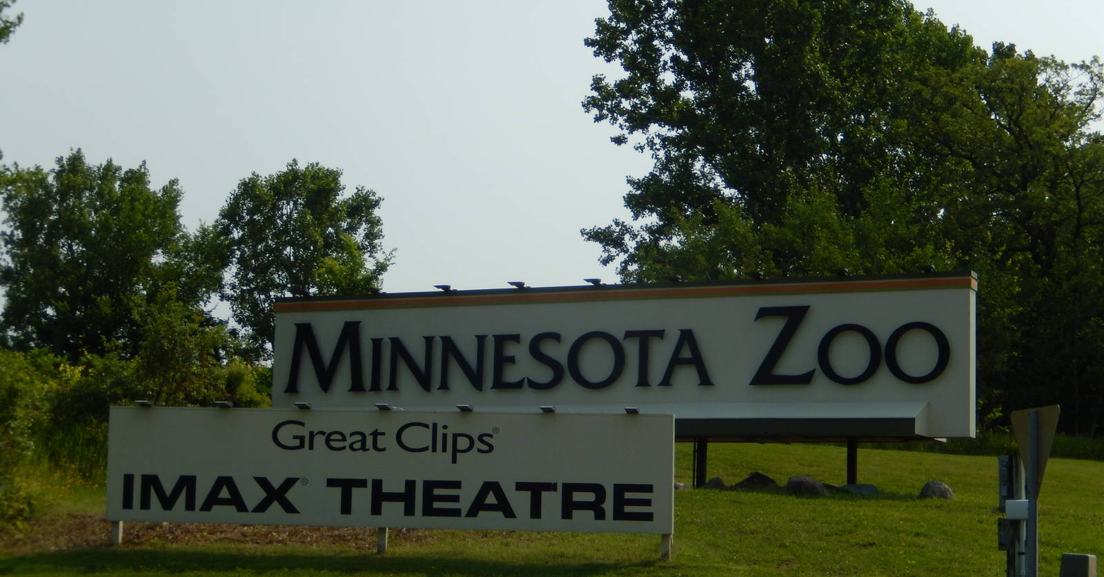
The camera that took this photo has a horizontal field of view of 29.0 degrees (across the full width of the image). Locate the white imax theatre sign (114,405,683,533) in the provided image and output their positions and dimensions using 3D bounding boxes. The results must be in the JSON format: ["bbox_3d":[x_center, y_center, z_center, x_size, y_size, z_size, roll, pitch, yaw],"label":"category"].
[{"bbox_3d":[-1.903,2.070,24.498,6.620,1.326,0.200,0,-7,10],"label":"white imax theatre sign"}]

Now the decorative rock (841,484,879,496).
[{"bbox_3d":[5.008,3.287,34.800,0.580,0.250,0.450,-2,-8,28],"label":"decorative rock"}]

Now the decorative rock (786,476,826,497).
[{"bbox_3d":[4.125,3.214,34.700,0.560,0.340,0.440,-2,-8,28],"label":"decorative rock"}]

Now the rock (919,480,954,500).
[{"bbox_3d":[6.150,3.230,34.200,0.460,0.300,0.420,-2,-8,28],"label":"rock"}]

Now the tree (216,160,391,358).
[{"bbox_3d":[-7.120,0.438,62.000,4.900,7.900,4.900,1,-7,0],"label":"tree"}]

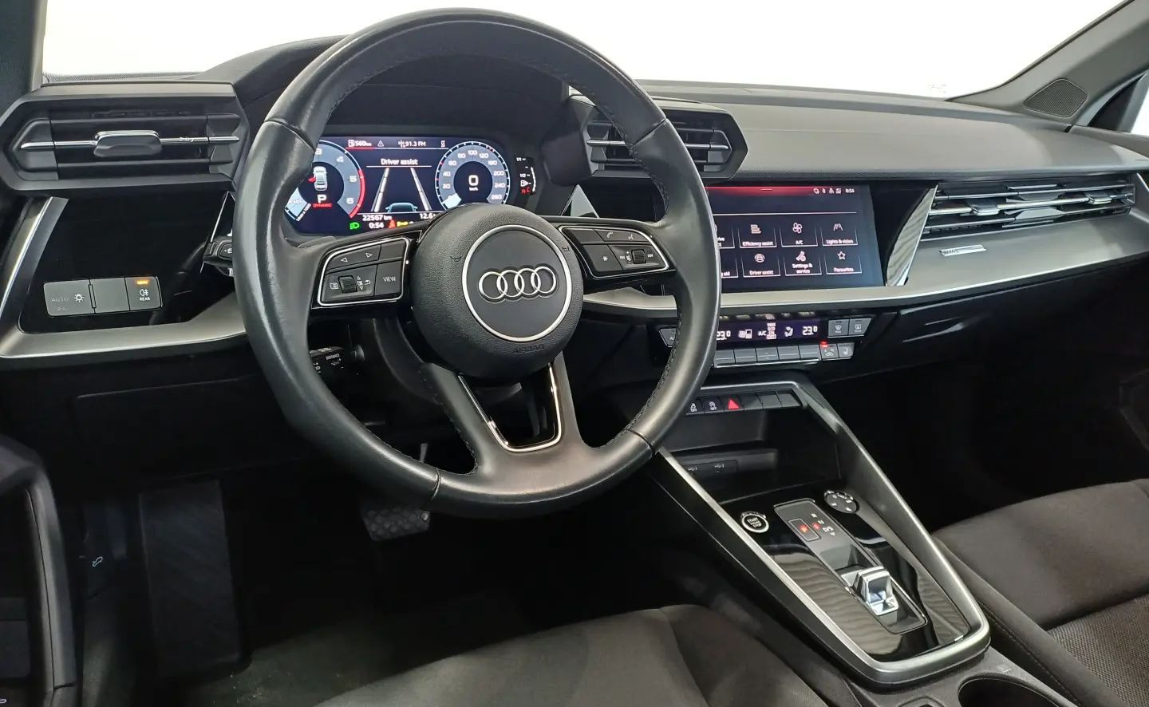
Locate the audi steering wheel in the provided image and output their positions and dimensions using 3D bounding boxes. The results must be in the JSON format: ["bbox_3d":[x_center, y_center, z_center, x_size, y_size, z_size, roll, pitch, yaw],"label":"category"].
[{"bbox_3d":[-0.062,-0.064,0.628,0.370,0.370,0.100,-8,-2,-26],"label":"audi steering wheel"}]

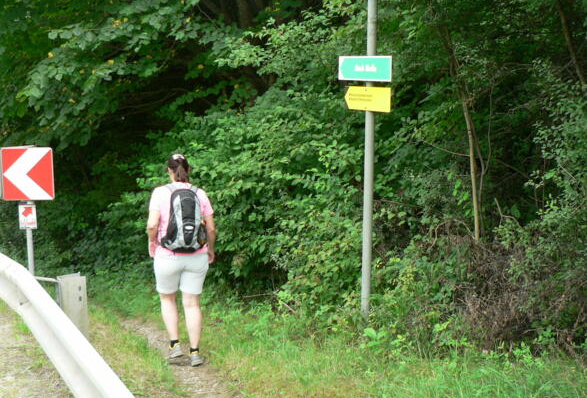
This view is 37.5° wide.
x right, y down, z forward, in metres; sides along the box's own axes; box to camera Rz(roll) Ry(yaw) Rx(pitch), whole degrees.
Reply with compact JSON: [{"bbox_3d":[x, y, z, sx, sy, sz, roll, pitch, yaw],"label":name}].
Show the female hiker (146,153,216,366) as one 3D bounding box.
[{"bbox_3d":[-0.866,0.478,6.697,0.530,1.650,0.500,-2,10,-12],"label":"female hiker"}]

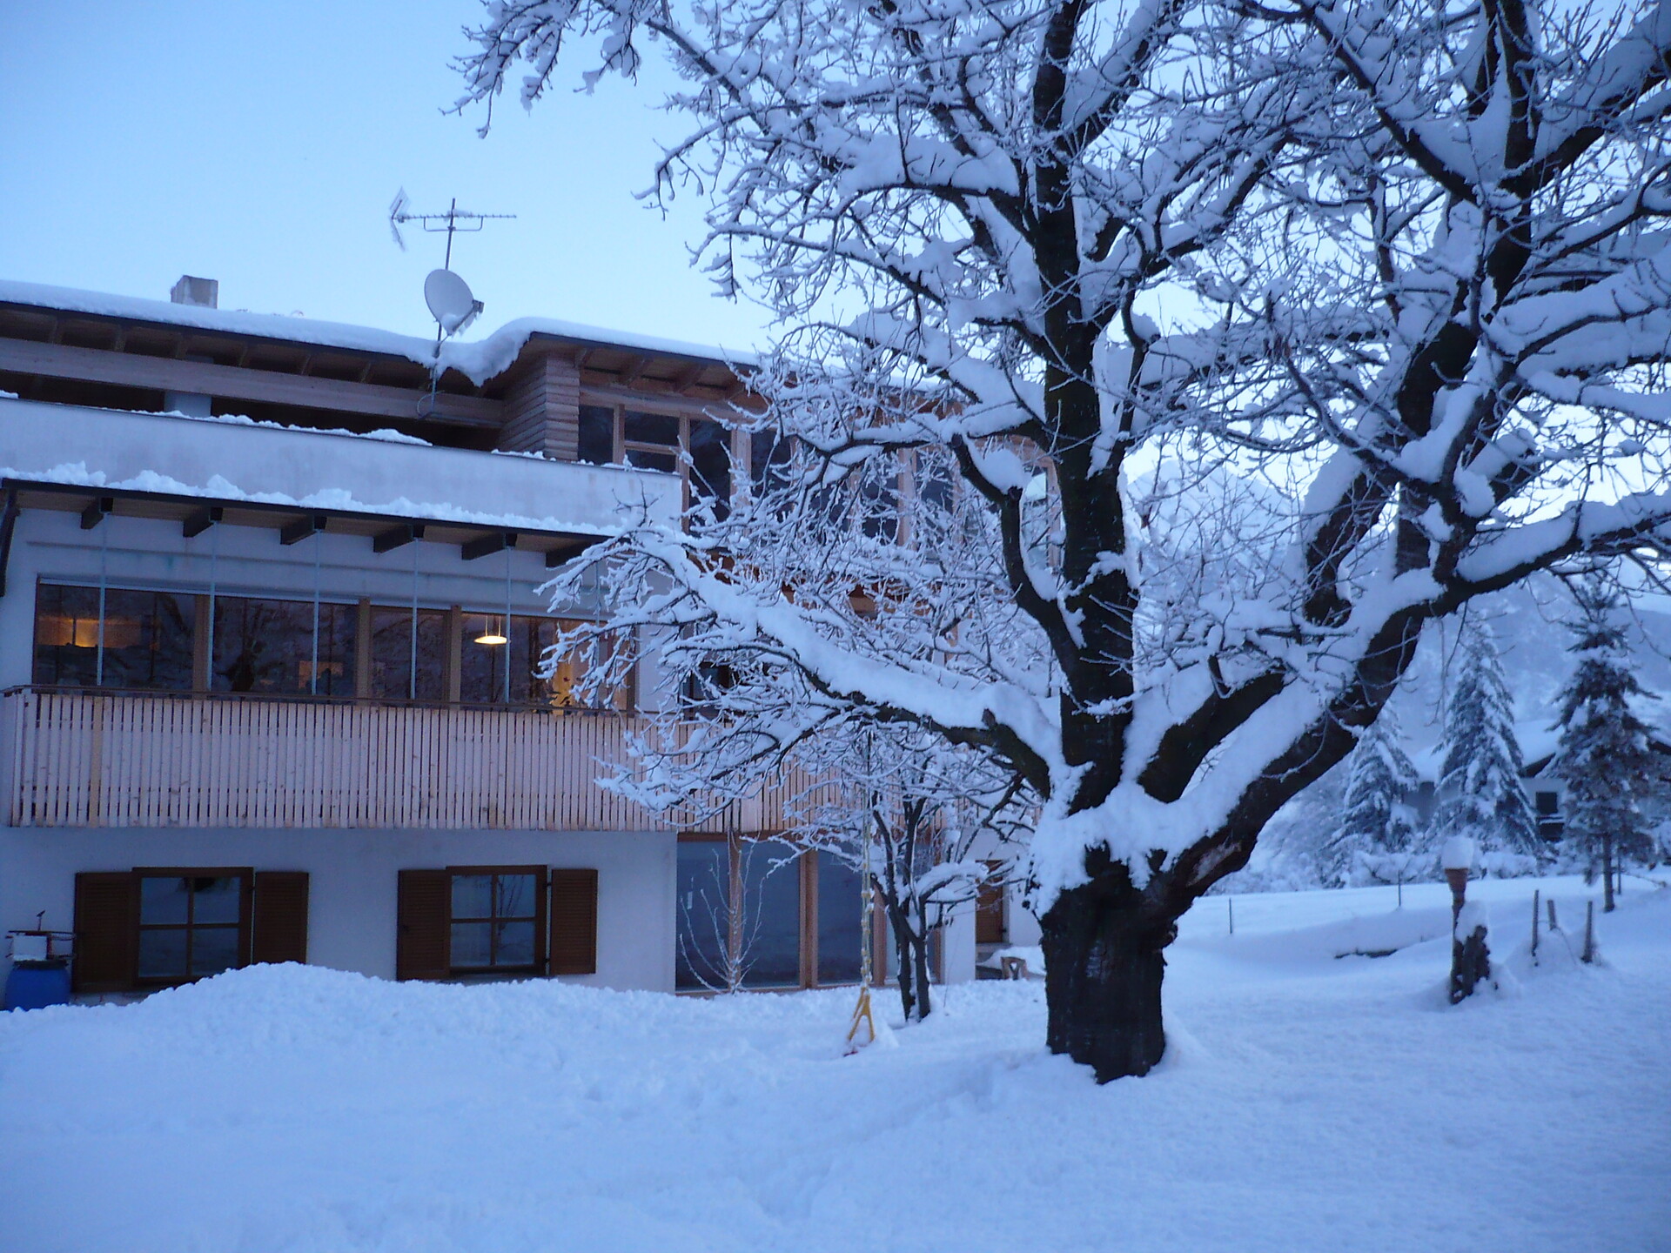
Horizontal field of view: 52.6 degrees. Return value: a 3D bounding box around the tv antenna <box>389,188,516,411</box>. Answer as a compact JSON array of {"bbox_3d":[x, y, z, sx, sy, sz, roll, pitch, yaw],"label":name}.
[{"bbox_3d":[-4.763,-4.037,21.002,1.450,2.880,0.850,-3,-8,18],"label":"tv antenna"}]

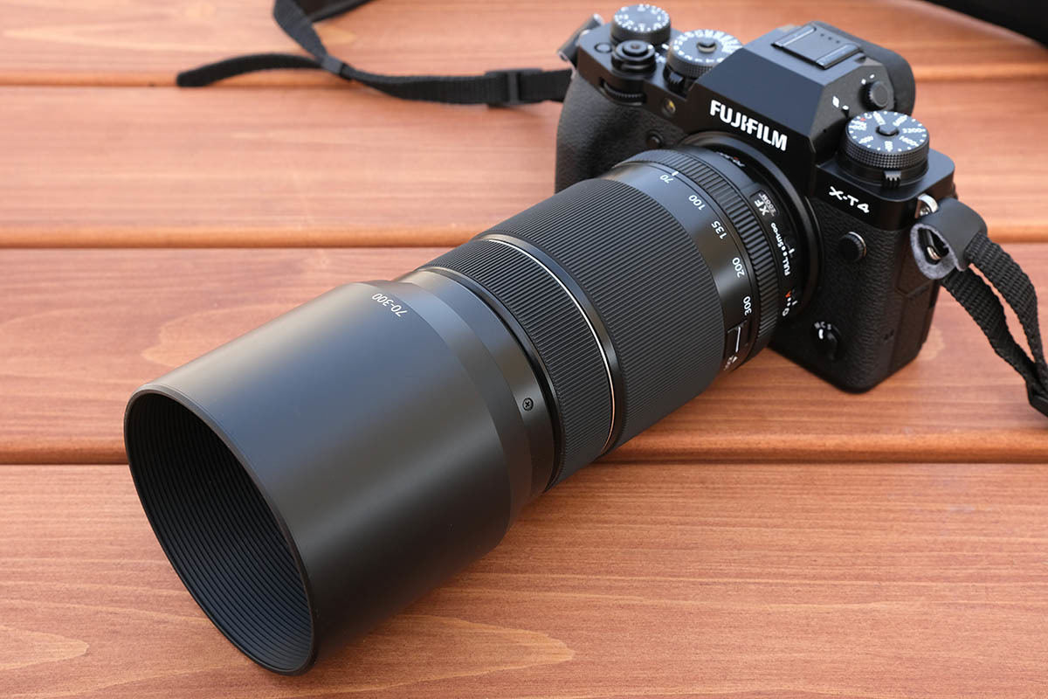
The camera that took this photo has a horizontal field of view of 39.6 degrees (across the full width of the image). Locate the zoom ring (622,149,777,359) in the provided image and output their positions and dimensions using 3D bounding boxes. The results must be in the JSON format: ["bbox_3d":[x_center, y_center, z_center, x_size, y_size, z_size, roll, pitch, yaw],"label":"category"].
[{"bbox_3d":[0.047,-0.025,0.452,0.011,0.074,0.074,-30,48,-34],"label":"zoom ring"}]

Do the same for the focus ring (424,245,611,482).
[{"bbox_3d":[-0.006,0.006,0.411,0.019,0.071,0.071,-30,48,-34],"label":"focus ring"}]

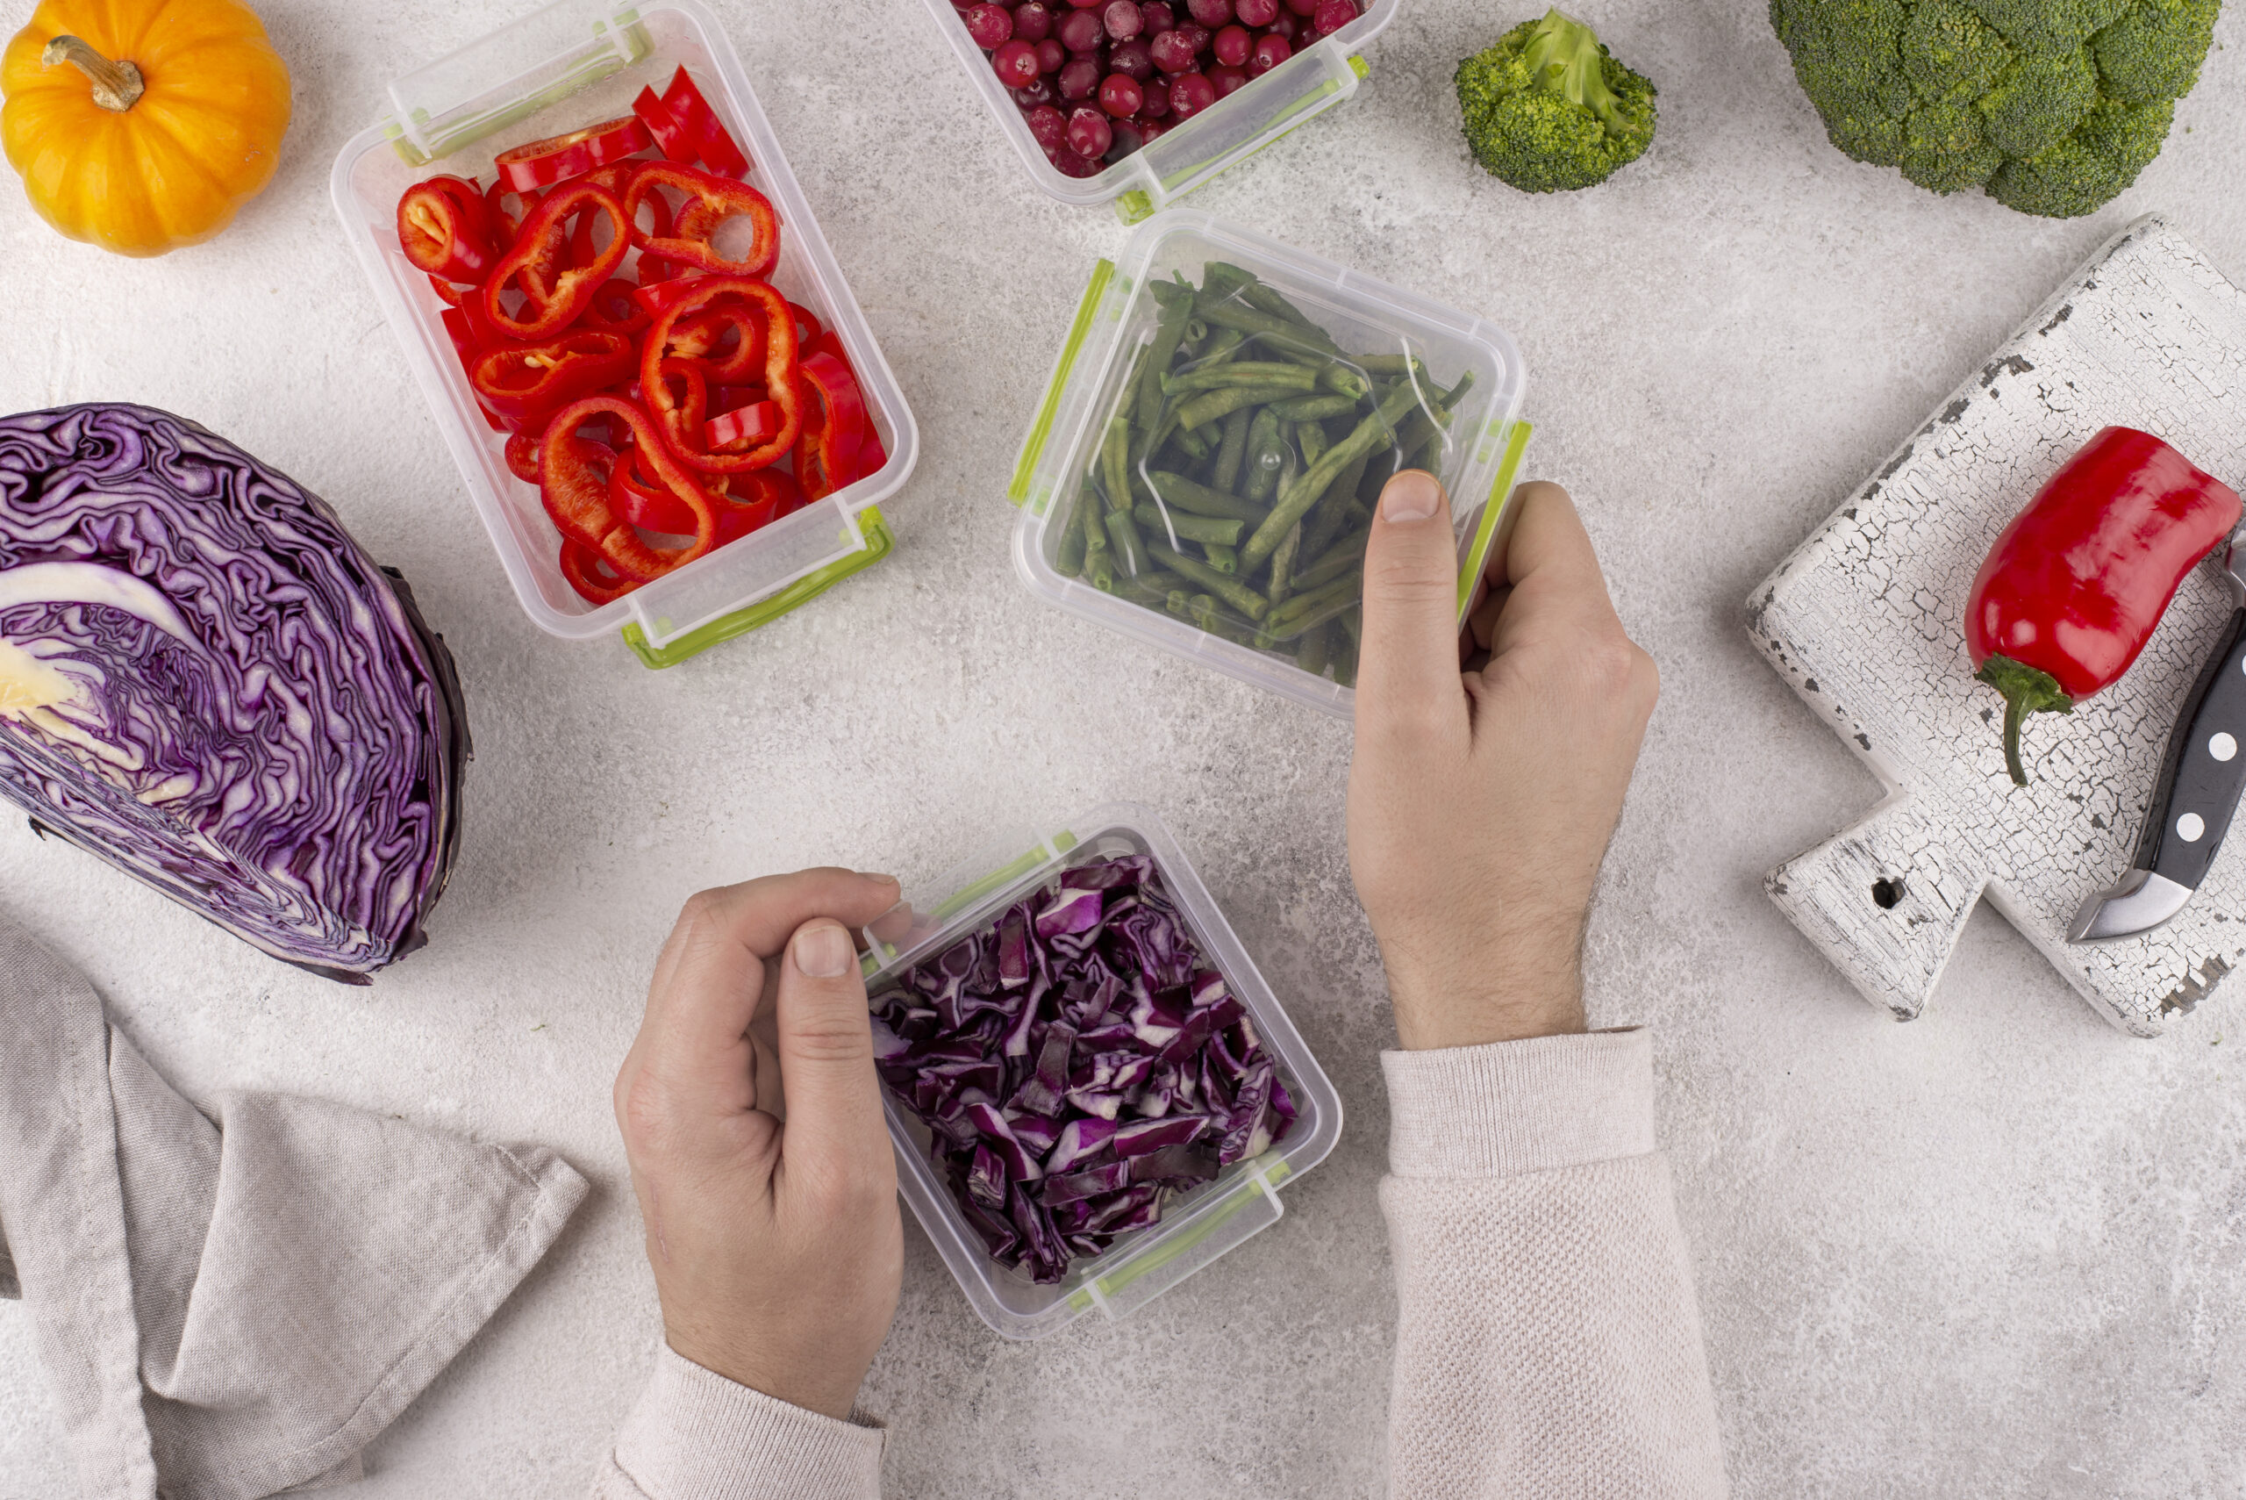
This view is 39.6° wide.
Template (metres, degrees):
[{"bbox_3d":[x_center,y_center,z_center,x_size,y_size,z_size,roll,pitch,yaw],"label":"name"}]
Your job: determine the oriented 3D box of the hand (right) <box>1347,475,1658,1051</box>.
[{"bbox_3d":[0.101,0.003,0.839,0.083,0.080,0.157,0,85,0],"label":"hand (right)"}]

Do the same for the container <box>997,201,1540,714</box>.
[{"bbox_3d":[0.040,-0.077,0.862,0.129,0.056,0.116,21,85,1],"label":"container"}]

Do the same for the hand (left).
[{"bbox_3d":[-0.096,0.104,0.831,0.077,0.080,0.148,0,85,0],"label":"hand (left)"}]

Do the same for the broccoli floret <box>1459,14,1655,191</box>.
[{"bbox_3d":[0.122,-0.183,0.877,0.057,0.046,0.053,0,85,0],"label":"broccoli floret"}]

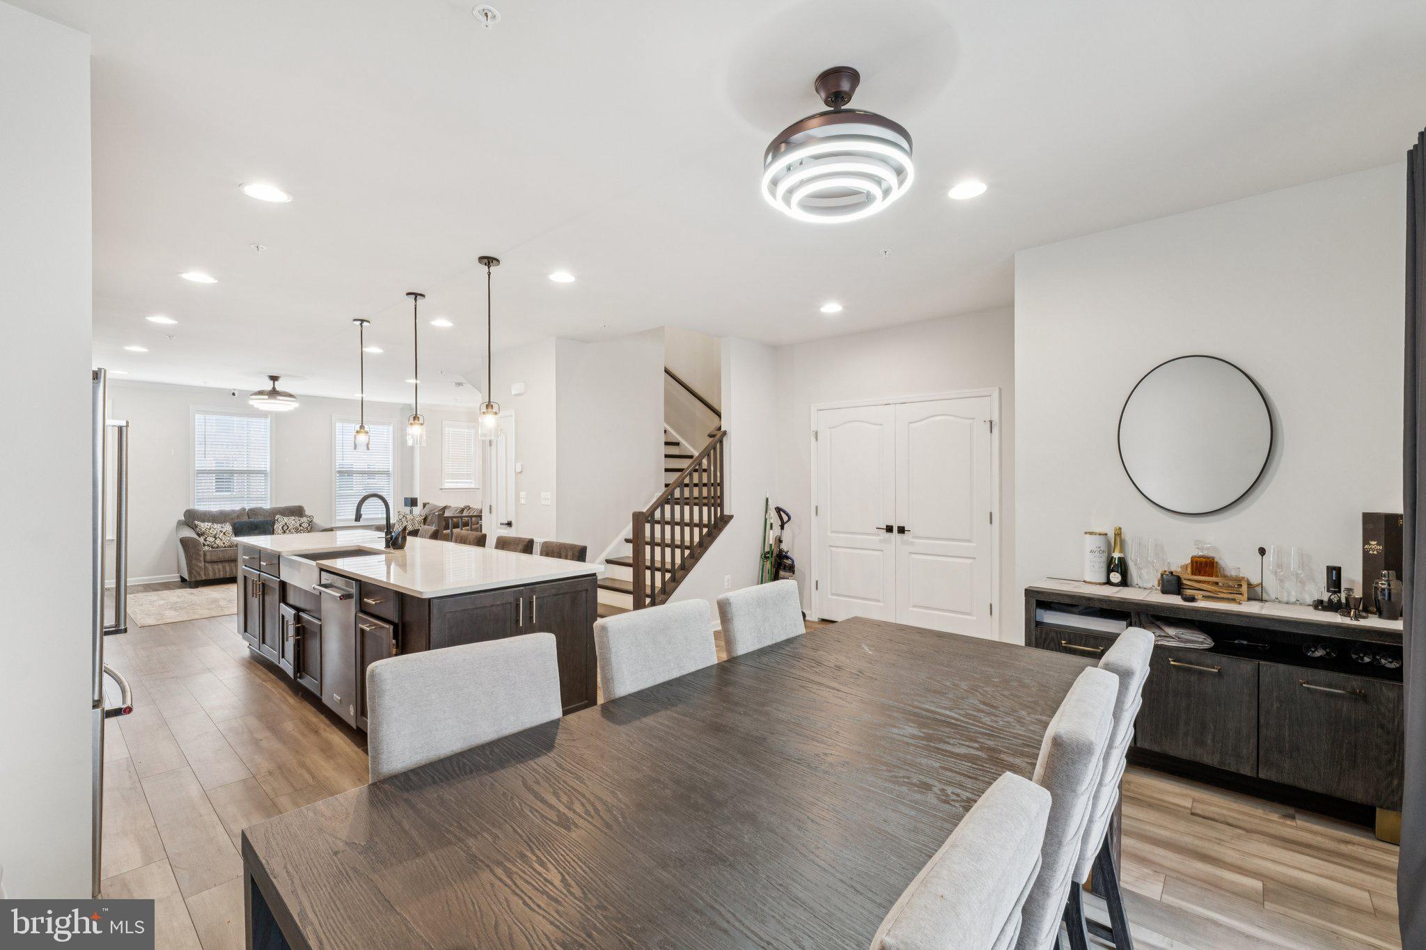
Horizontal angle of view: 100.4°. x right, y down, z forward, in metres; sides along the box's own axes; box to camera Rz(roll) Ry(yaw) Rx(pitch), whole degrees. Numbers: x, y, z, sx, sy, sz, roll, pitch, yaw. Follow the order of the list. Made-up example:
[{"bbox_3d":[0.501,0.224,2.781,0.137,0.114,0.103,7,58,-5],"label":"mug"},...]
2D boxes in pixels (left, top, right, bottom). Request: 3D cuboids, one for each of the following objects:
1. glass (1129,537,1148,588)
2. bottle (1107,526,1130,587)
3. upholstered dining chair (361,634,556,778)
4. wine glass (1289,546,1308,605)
[{"bbox_3d":[2.193,0.461,3.067,0.072,0.250,0.072,0,0,41],"label":"glass"},{"bbox_3d":[2.165,0.441,3.176,0.090,0.320,0.090,0,0,41],"label":"bottle"},{"bbox_3d":[-0.501,0.950,1.429,0.480,0.945,0.610,0,0,-39],"label":"upholstered dining chair"},{"bbox_3d":[2.636,0.461,2.677,0.072,0.250,0.072,0,0,41],"label":"wine glass"}]

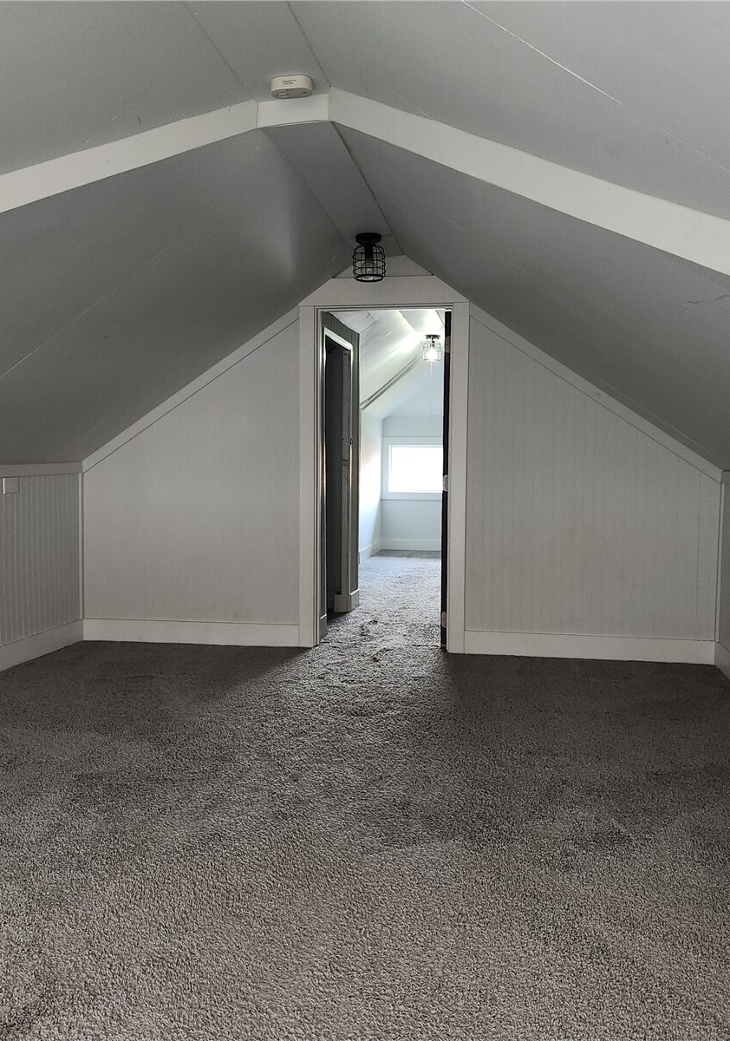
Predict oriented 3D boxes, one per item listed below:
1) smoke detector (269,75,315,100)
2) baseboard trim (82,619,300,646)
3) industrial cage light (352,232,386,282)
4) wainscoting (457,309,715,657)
[{"bbox_3d":[-0.218,-1.302,2.775,0.129,0.039,0.073,1,4,9],"label":"smoke detector"},{"bbox_3d":[-0.966,0.617,5.075,1.232,0.120,0.020,1,4,9],"label":"baseboard trim"},{"bbox_3d":[0.021,-1.255,4.407,0.162,0.199,0.162,1,4,0],"label":"industrial cage light"},{"bbox_3d":[1.152,-0.165,4.683,1.253,1.760,0.030,1,4,9],"label":"wainscoting"}]

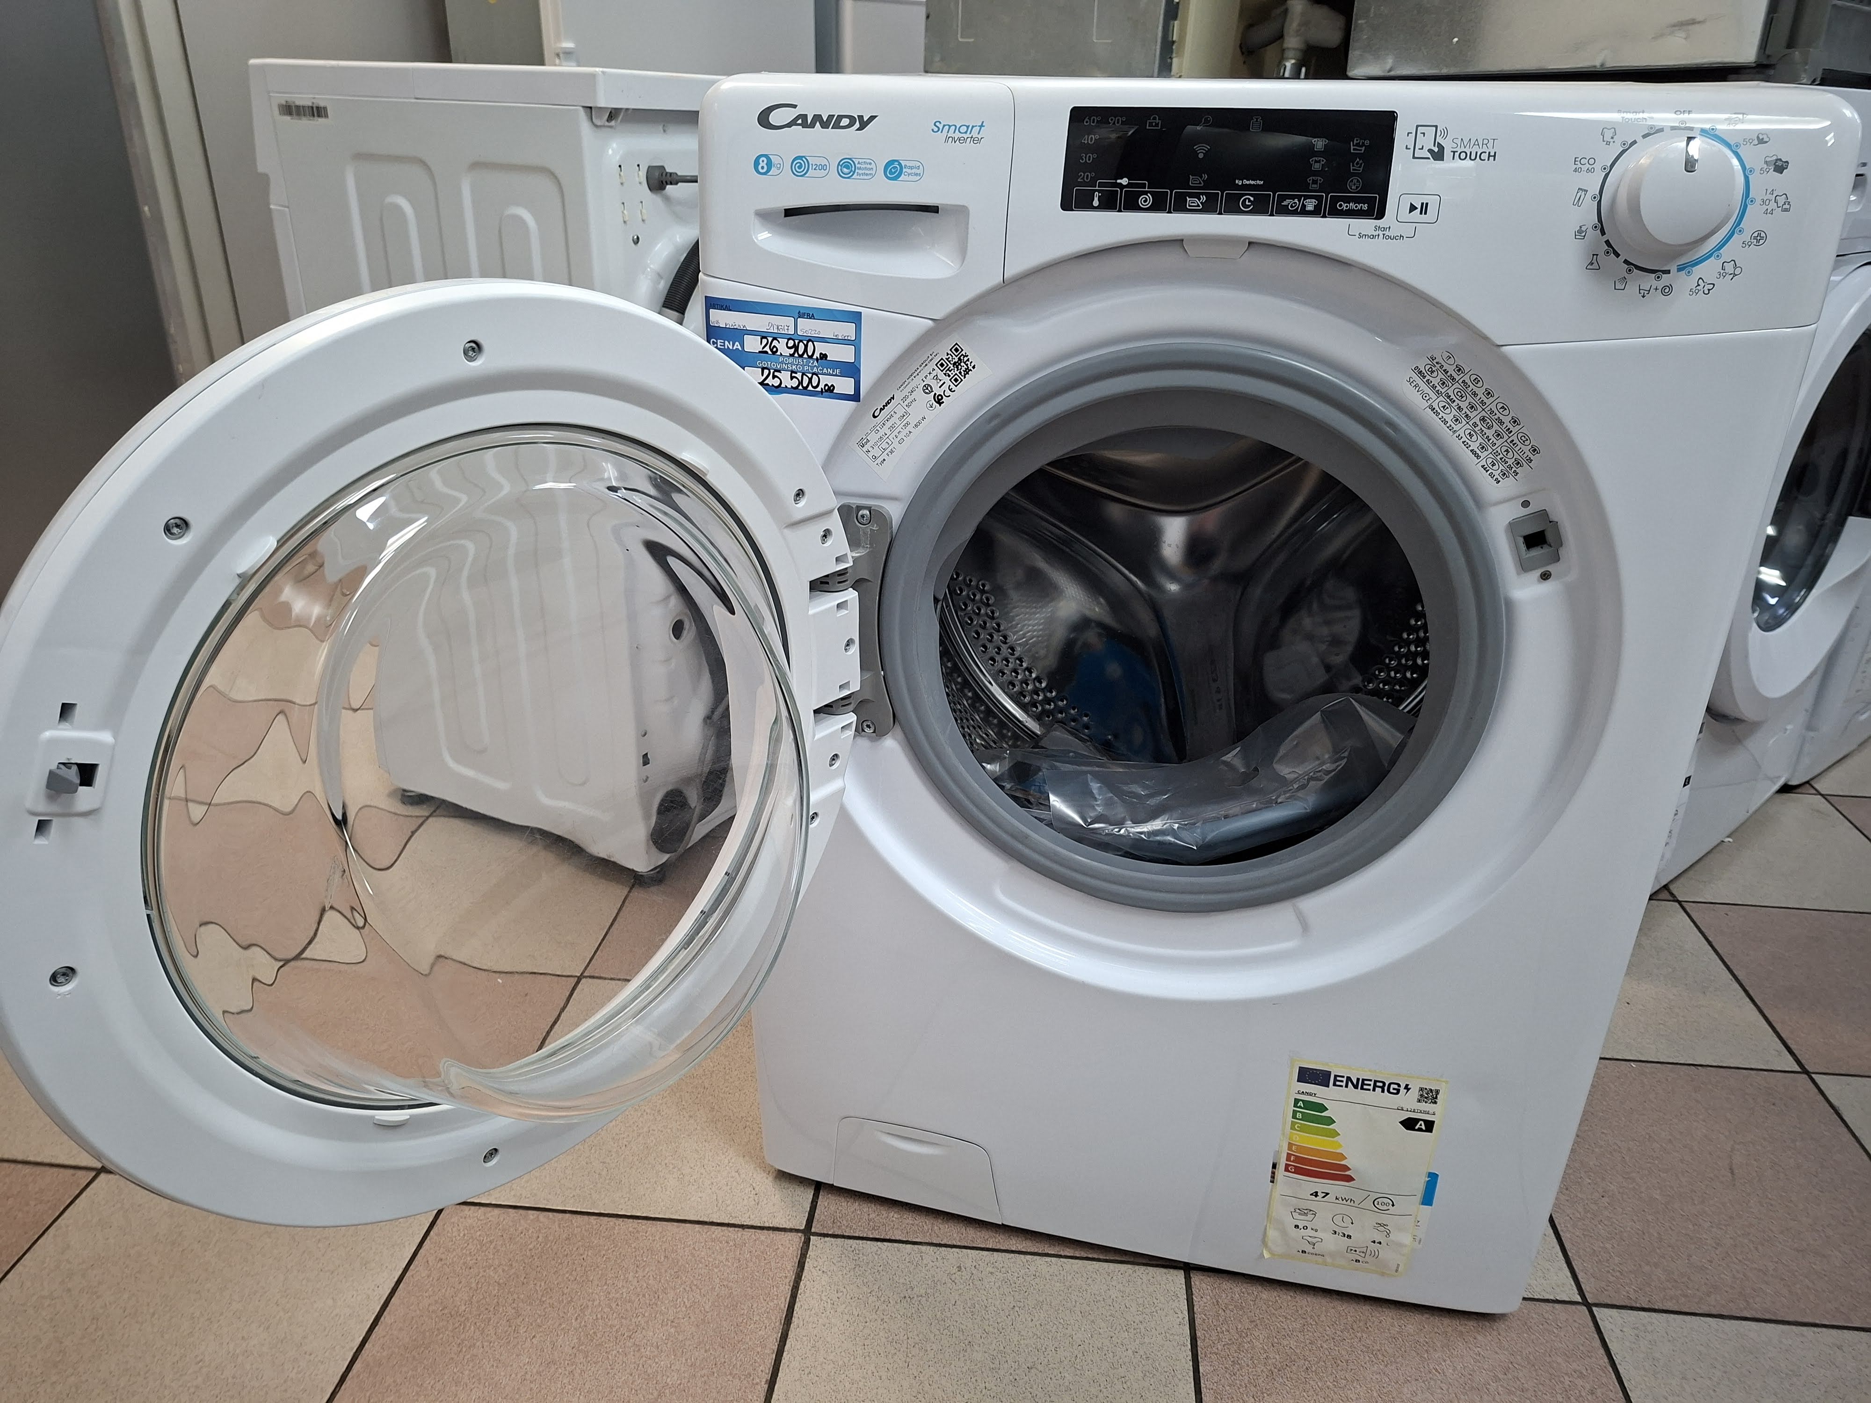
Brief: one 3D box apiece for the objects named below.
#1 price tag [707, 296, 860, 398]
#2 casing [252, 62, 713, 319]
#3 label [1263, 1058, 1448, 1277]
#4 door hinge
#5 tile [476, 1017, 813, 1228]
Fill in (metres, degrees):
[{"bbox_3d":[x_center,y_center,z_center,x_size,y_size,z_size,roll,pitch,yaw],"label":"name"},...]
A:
[{"bbox_3d":[-0.094,-0.216,0.763,0.100,0.053,0.002,6,25,12],"label":"price tag"},{"bbox_3d":[-0.394,-0.316,1.615,0.430,0.850,0.600,11,26,21],"label":"casing"},{"bbox_3d":[0.302,0.344,0.907,0.100,0.190,0.002,6,25,12],"label":"label"},{"bbox_3d":[-0.053,-0.054,0.825,0.050,0.163,0.035,6,25,12],"label":"door hinge"},{"bbox_3d":[-0.238,0.364,1.153,0.300,0.009,0.300,3,24,5],"label":"tile"}]

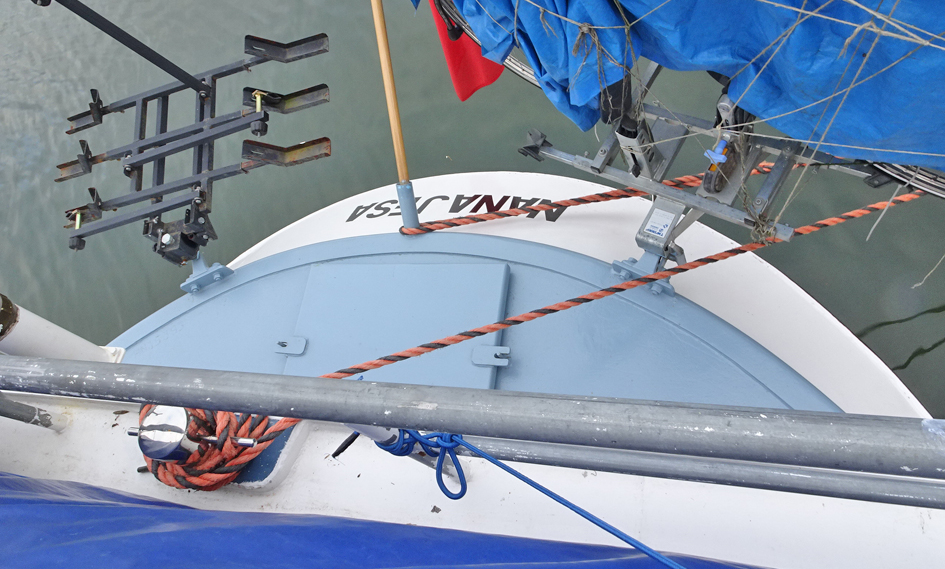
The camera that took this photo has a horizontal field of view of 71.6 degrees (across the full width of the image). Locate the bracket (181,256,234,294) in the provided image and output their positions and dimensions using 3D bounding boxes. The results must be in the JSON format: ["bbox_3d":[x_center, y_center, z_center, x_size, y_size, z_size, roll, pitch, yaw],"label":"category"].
[{"bbox_3d":[-0.897,-0.035,2.191,0.176,0.085,0.115,-27,60,6],"label":"bracket"}]

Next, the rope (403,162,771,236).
[{"bbox_3d":[0.289,-0.231,1.833,1.080,0.070,0.080,-7,64,18],"label":"rope"}]

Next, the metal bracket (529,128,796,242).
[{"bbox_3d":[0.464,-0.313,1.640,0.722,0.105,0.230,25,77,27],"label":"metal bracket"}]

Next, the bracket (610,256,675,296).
[{"bbox_3d":[0.459,-0.029,1.721,0.176,0.080,0.100,28,77,28],"label":"bracket"}]

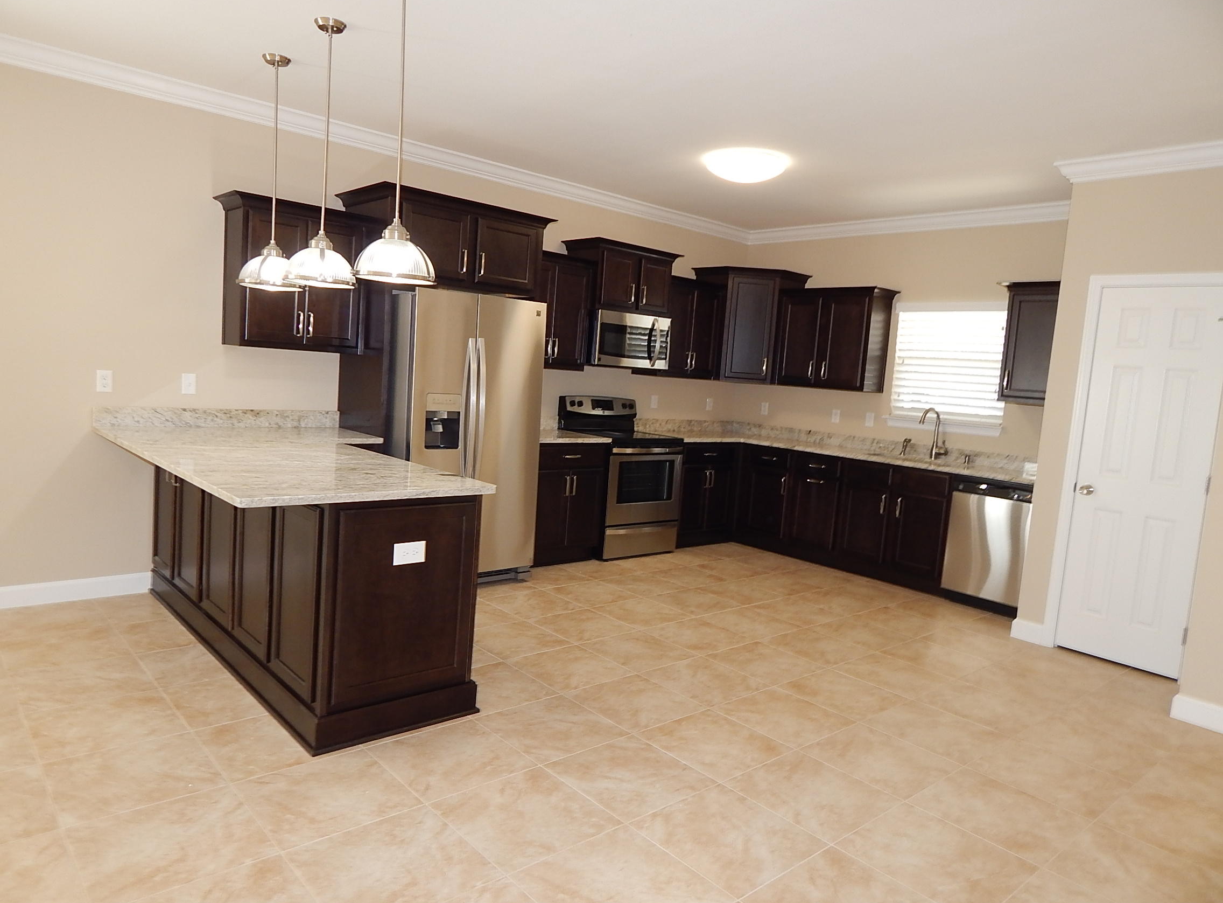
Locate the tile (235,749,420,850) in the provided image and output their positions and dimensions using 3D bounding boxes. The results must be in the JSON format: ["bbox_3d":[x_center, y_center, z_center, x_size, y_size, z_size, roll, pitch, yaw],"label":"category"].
[{"bbox_3d":[-0.915,1.108,2.620,0.447,0.010,0.447,-1,8,-42],"label":"tile"}]

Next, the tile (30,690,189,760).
[{"bbox_3d":[-1.827,0.982,2.941,0.443,0.010,0.443,-1,8,-42],"label":"tile"}]

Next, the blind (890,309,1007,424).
[{"bbox_3d":[2.584,-0.656,6.195,0.055,0.874,0.919,-1,8,-42],"label":"blind"}]

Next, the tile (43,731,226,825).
[{"bbox_3d":[-1.548,1.051,2.638,0.450,0.010,0.450,-1,8,-42],"label":"tile"}]

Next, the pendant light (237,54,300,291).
[{"bbox_3d":[-1.624,-1.329,3.900,0.320,1.083,0.320,-1,8,-42],"label":"pendant light"}]

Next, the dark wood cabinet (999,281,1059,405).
[{"bbox_3d":[2.946,-0.702,5.424,0.335,0.793,0.480,-1,8,-42],"label":"dark wood cabinet"}]

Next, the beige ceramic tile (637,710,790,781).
[{"bbox_3d":[0.404,1.140,3.173,0.450,0.010,0.450,-1,8,-42],"label":"beige ceramic tile"}]

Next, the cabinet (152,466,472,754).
[{"bbox_3d":[-1.532,0.485,3.893,0.687,0.876,2.316,-1,8,-42],"label":"cabinet"}]

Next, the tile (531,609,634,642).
[{"bbox_3d":[-0.161,0.965,4.483,0.450,0.010,0.450,-1,8,-42],"label":"tile"}]

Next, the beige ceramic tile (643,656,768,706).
[{"bbox_3d":[0.440,1.077,3.814,0.450,0.010,0.450,-1,8,-42],"label":"beige ceramic tile"}]

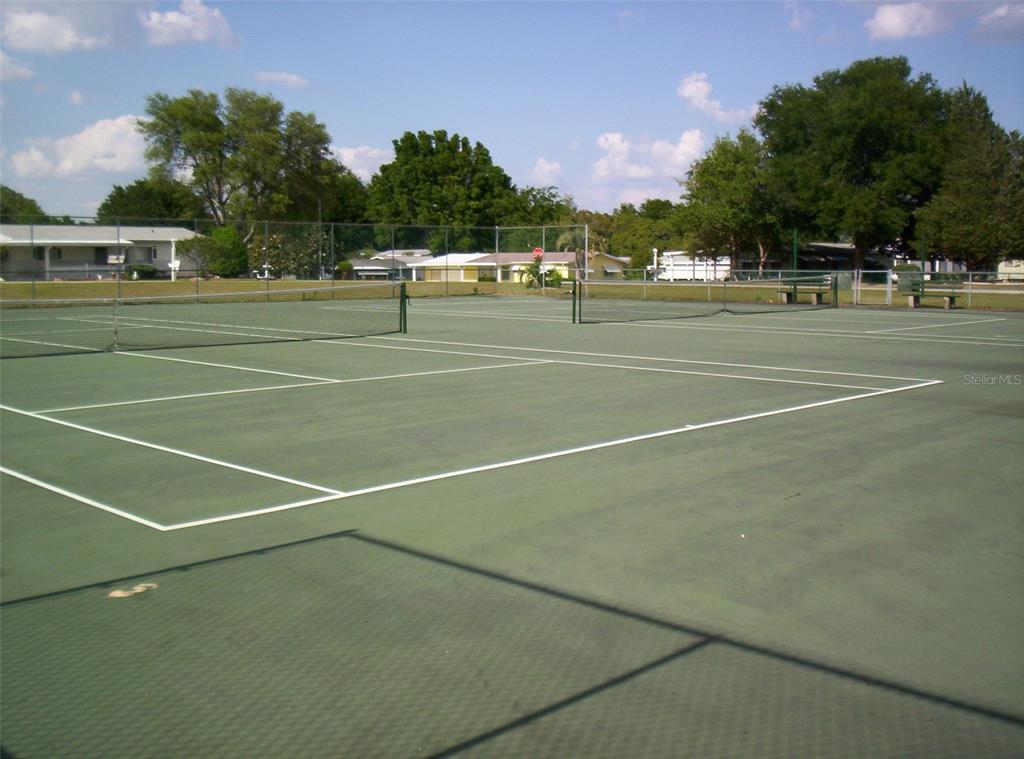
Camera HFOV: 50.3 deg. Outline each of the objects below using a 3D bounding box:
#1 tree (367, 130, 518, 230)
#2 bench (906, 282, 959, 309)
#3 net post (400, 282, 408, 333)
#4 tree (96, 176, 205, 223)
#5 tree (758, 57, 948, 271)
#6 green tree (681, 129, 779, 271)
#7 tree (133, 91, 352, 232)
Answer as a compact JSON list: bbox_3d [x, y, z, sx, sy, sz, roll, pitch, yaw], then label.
[{"bbox_3d":[-7.203,-18.188,113.821,15.552,14.932,14.000,0,6,-4],"label":"tree"},{"bbox_3d":[13.563,-2.721,35.100,1.820,0.870,0.640,6,9,44],"label":"bench"},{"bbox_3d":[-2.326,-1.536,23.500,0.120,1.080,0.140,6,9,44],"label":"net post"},{"bbox_3d":[-32.413,-13.699,98.484,9.891,8.801,9.000,-2,7,-18],"label":"tree"},{"bbox_3d":[24.300,-15.097,78.871,13.454,15.848,12.500,2,7,17],"label":"tree"},{"bbox_3d":[15.439,-12.281,77.580,6.782,10.543,6.800,1,6,11],"label":"green tree"},{"bbox_3d":[-20.216,-14.873,83.789,16.145,14.357,14.000,-2,6,-13],"label":"tree"}]

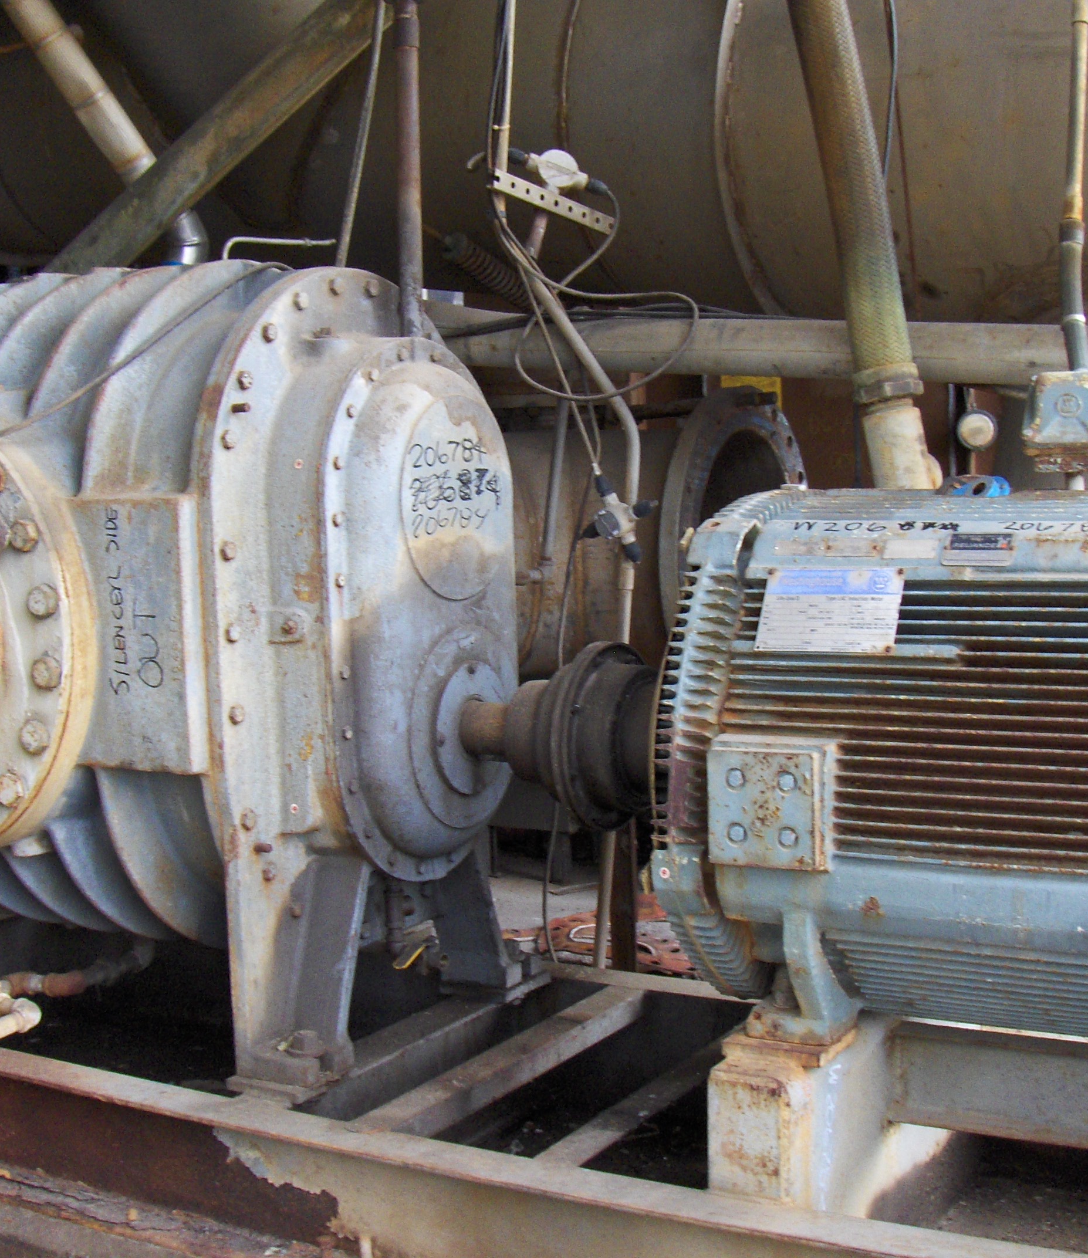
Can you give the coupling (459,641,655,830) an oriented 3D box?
[{"bbox_3d":[0.048,0.170,3.200,0.375,0.300,0.300,1,7,32],"label":"coupling"}]

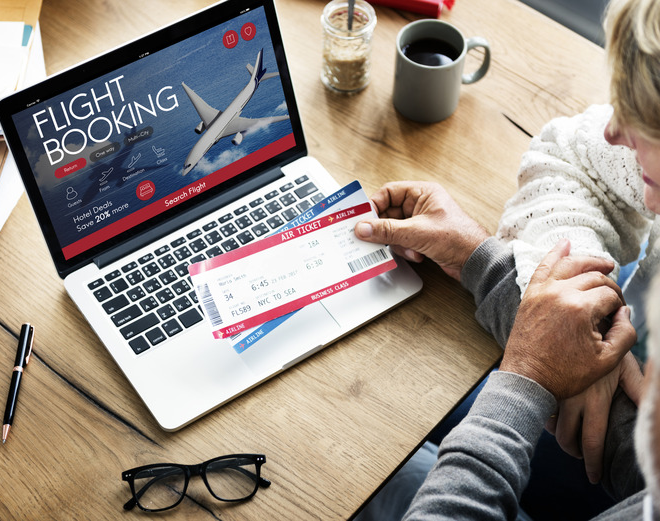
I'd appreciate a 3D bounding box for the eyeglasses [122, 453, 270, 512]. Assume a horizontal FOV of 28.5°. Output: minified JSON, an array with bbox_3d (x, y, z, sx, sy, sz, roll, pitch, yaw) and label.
[{"bbox_3d":[-0.125,0.208,1.214,0.138,0.028,0.047,-6,71,-3],"label":"eyeglasses"}]

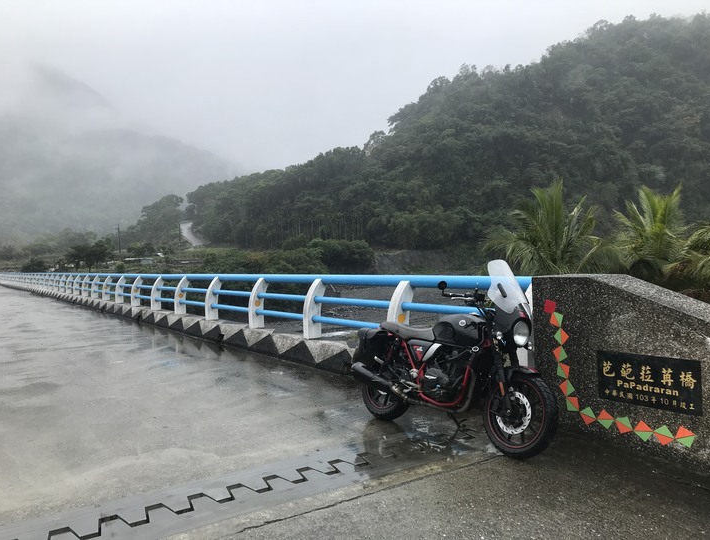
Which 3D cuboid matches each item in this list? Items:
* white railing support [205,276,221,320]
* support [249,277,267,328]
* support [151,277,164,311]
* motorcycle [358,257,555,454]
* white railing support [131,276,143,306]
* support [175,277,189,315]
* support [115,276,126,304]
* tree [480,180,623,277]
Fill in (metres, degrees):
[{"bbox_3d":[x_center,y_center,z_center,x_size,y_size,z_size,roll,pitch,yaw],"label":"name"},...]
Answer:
[{"bbox_3d":[-2.752,0.562,11.471,0.340,0.860,0.140,-2,1,-35],"label":"white railing support"},{"bbox_3d":[-1.611,0.556,9.811,0.340,0.860,0.140,-2,1,-35],"label":"support"},{"bbox_3d":[-4.965,0.573,14.688,0.340,0.860,0.140,-2,1,-35],"label":"support"},{"bbox_3d":[0.713,0.632,4.582,0.780,1.360,2.000,-2,1,-40],"label":"motorcycle"},{"bbox_3d":[-6.094,0.579,16.329,0.340,0.860,0.140,-2,1,-35],"label":"white railing support"},{"bbox_3d":[-3.860,0.567,13.082,0.340,0.860,0.140,-2,1,-35],"label":"support"},{"bbox_3d":[-7.210,0.584,17.953,0.340,0.860,0.140,-2,1,-35],"label":"support"},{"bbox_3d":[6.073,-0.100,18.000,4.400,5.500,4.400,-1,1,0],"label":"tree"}]

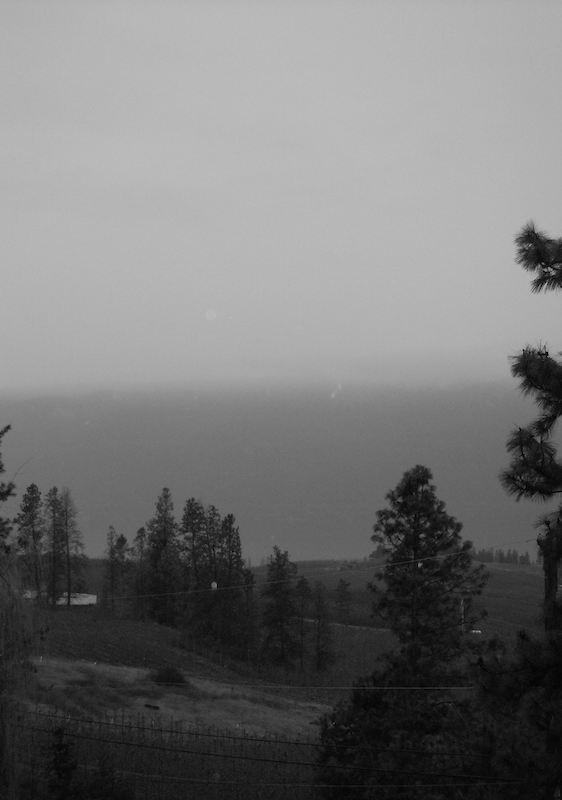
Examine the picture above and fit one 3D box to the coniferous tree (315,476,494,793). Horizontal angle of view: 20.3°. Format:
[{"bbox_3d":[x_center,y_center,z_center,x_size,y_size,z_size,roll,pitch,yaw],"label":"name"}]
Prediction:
[{"bbox_3d":[5.150,10.280,65.000,7.200,15.200,7.000,0,-1,0],"label":"coniferous tree"}]

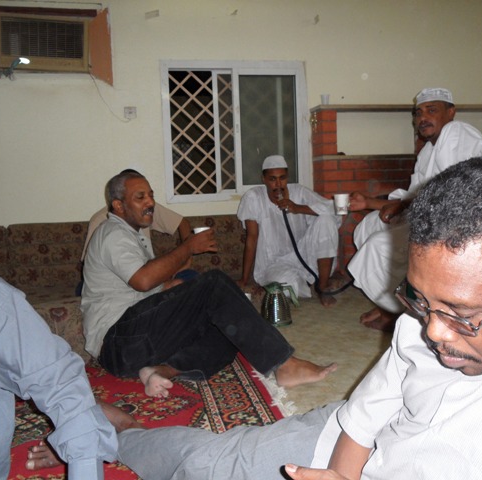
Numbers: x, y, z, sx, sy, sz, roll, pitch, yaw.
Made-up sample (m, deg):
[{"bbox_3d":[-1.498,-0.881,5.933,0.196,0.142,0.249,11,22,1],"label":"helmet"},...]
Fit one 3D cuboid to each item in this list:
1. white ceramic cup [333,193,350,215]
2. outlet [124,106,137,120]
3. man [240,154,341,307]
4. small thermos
[{"bbox_3d":[0.475,-0.173,2.360,0.074,0.096,0.074,-2,4,0],"label":"white ceramic cup"},{"bbox_3d":[-0.737,-0.848,3.334,0.085,0.085,0.014,-3,5,-12],"label":"outlet"},{"bbox_3d":[0.297,-0.071,3.060,0.610,0.910,0.600,-3,4,-7],"label":"man"},{"bbox_3d":[0.204,0.321,2.573,0.190,0.215,0.150,-3,4,-5],"label":"small thermos"}]

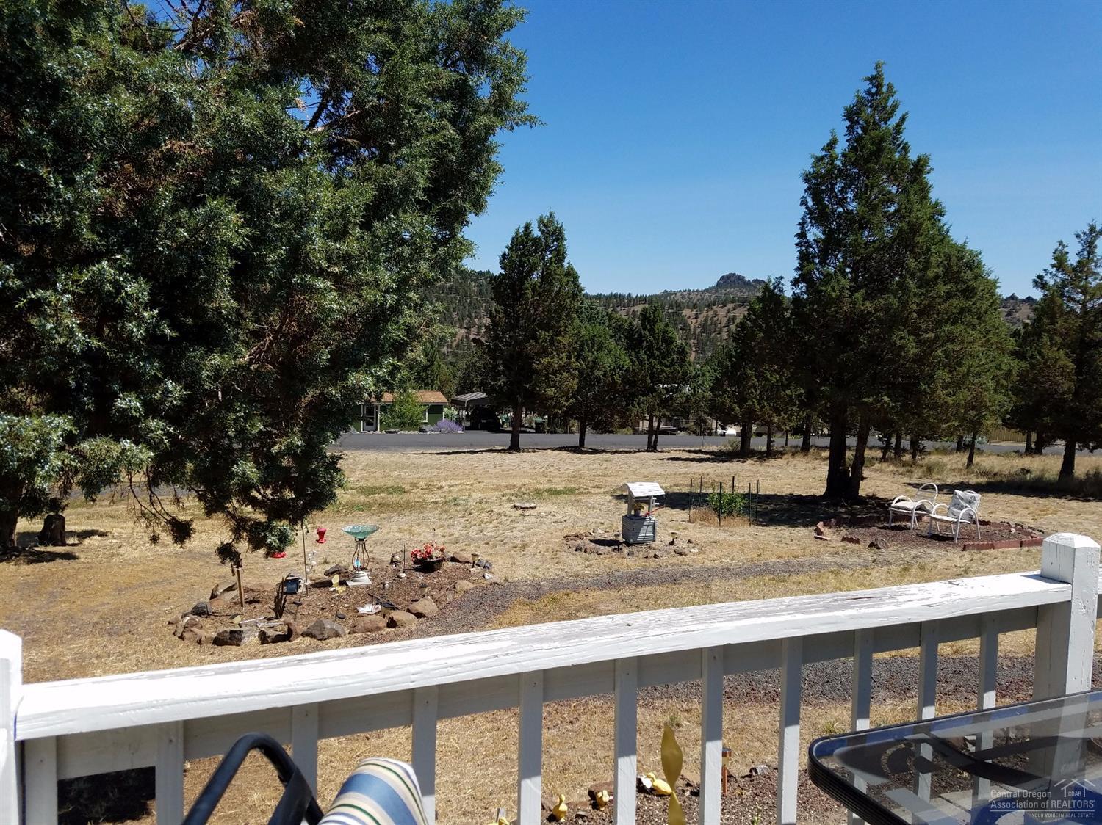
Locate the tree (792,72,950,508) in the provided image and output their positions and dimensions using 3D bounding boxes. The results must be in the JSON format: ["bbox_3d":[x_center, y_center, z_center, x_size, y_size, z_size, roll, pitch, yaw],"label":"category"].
[{"bbox_3d":[7.591,-3.186,19.558,3.670,10.340,3.670,1,3,0],"label":"tree"}]

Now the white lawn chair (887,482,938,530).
[{"bbox_3d":[6.769,1.737,15.380,0.660,0.870,0.570,0,3,-22],"label":"white lawn chair"}]

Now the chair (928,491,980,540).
[{"bbox_3d":[7.083,1.777,14.480,0.660,0.870,0.570,-1,3,-28],"label":"chair"}]

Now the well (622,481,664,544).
[{"bbox_3d":[1.505,1.598,13.676,0.570,1.010,0.480,0,3,-21],"label":"well"}]

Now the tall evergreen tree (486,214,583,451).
[{"bbox_3d":[-0.613,-3.513,35.760,4.200,10.260,4.200,1,3,0],"label":"tall evergreen tree"}]

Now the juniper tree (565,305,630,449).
[{"bbox_3d":[2.060,-1.636,37.348,3.360,6.480,3.360,1,3,0],"label":"juniper tree"}]

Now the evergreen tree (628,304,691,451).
[{"bbox_3d":[4.817,-1.573,36.350,2.890,6.420,2.890,1,3,0],"label":"evergreen tree"}]

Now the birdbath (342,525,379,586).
[{"bbox_3d":[-2.392,1.799,10.384,0.470,0.700,0.470,1,3,0],"label":"birdbath"}]

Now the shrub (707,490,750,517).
[{"bbox_3d":[3.459,1.777,15.987,0.800,0.560,0.800,1,3,0],"label":"shrub"}]

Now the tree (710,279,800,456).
[{"bbox_3d":[9.934,-2.178,40.286,4.400,8.580,4.400,1,3,0],"label":"tree"}]

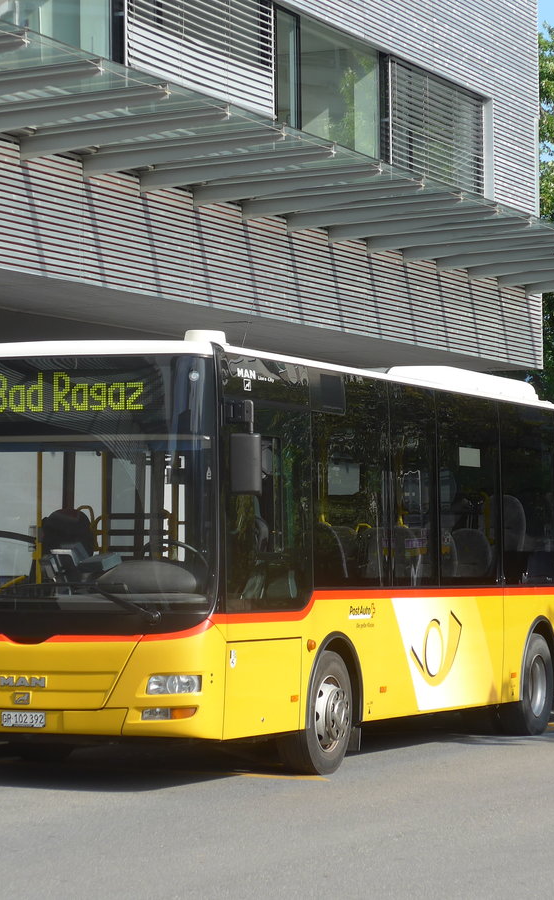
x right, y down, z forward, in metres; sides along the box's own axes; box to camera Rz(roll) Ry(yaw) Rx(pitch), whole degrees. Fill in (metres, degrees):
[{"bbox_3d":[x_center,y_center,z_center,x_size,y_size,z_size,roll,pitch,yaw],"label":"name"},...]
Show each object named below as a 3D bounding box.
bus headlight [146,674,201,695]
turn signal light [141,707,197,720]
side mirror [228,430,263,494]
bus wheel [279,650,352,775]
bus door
[{"bbox_3d":[-0.636,1.456,18.507,0.300,0.120,0.180,-1,-2,22],"label":"bus headlight"},{"bbox_3d":[-0.665,1.637,18.511,0.310,0.080,0.160,-1,-2,22],"label":"turn signal light"},{"bbox_3d":[-0.194,0.088,18.580,0.210,0.385,0.130,-1,-2,22],"label":"side mirror"},{"bbox_3d":[0.237,1.797,20.440,0.270,0.850,0.850,-1,-2,22],"label":"bus wheel"},{"bbox_3d":[-0.091,0.776,19.341,0.100,2.130,1.550,-1,-2,22],"label":"bus door"}]

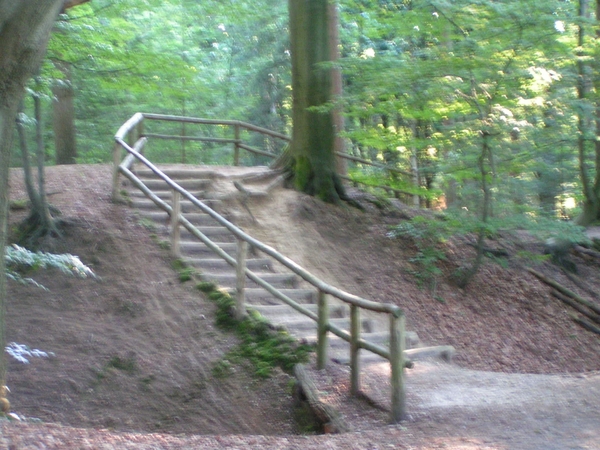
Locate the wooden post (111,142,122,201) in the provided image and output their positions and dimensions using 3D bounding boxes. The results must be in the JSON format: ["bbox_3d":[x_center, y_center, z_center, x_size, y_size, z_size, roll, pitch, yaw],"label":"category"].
[{"bbox_3d":[-2.995,-0.865,23.200,0.120,0.963,0.120,0,-1,0],"label":"wooden post"}]

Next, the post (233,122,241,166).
[{"bbox_3d":[-1.330,-1.673,30.000,0.120,0.981,0.120,0,-1,0],"label":"post"}]

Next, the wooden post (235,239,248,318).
[{"bbox_3d":[-0.786,0.732,19.100,0.125,1.102,0.125,0,-1,0],"label":"wooden post"}]

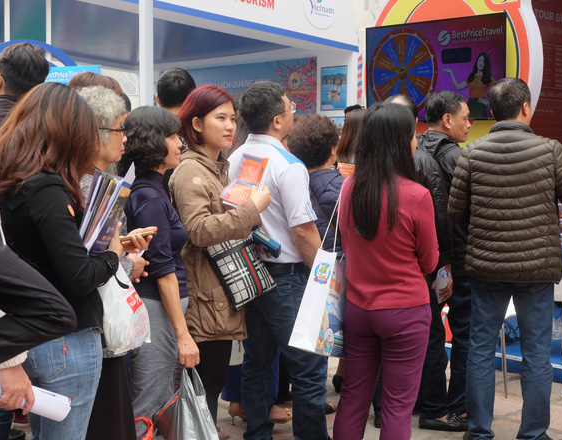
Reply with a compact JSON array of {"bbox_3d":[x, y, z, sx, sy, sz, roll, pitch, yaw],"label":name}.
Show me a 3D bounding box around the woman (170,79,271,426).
[{"bbox_3d":[-0.261,0.190,3.900,0.420,1.560,0.500,2,4,28],"label":"woman"}]

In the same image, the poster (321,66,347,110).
[{"bbox_3d":[0.534,-1.310,8.950,0.320,0.440,0.020,3,4,36],"label":"poster"}]

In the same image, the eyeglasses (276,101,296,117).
[{"bbox_3d":[-0.020,-0.487,4.050,0.140,0.047,0.140,-21,15,-34],"label":"eyeglasses"}]

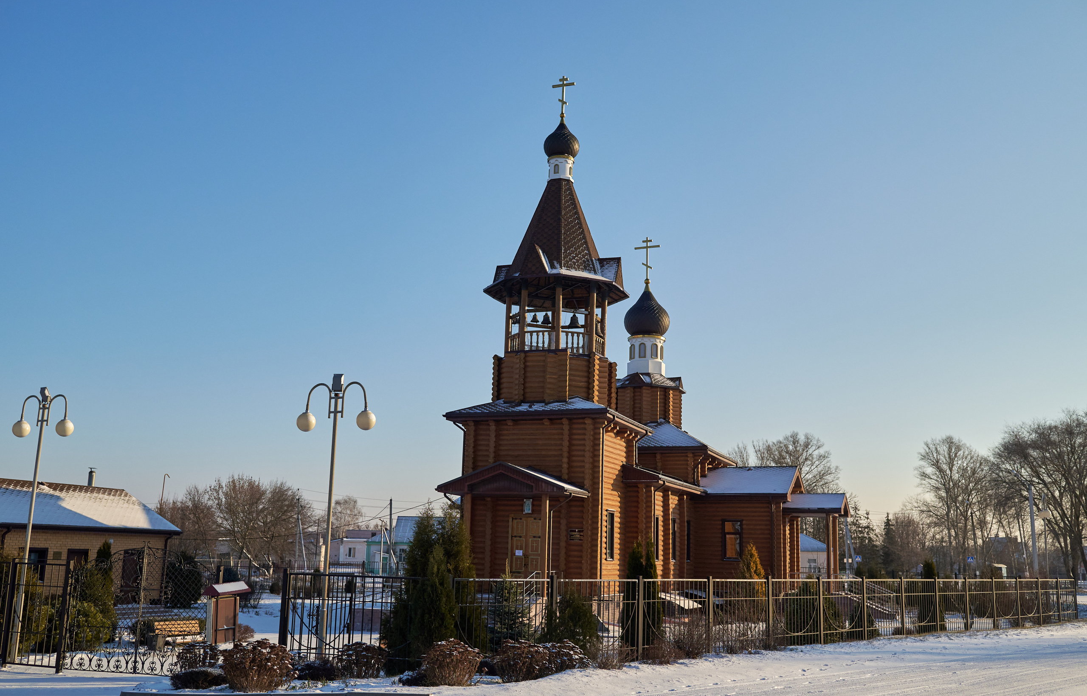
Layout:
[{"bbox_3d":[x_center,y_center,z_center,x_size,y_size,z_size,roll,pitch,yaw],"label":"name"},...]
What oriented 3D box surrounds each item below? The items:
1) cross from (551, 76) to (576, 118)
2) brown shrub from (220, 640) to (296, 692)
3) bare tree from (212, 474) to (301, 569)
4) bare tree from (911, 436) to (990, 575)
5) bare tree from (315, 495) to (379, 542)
[{"bbox_3d":[0.939,-11.516,48.509,1.154,2.018,0.100,-2,-12,20],"label":"cross"},{"bbox_3d":[-4.079,4.528,15.086,1.080,0.730,1.030,4,-12,-14],"label":"brown shrub"},{"bbox_3d":[-22.569,13.895,82.756,7.300,7.858,7.000,5,-12,-15],"label":"bare tree"},{"bbox_3d":[43.900,17.695,113.971,8.700,16.509,8.500,-3,-12,21],"label":"bare tree"},{"bbox_3d":[-29.242,27.127,157.576,9.000,10.221,8.500,4,-11,-10],"label":"bare tree"}]

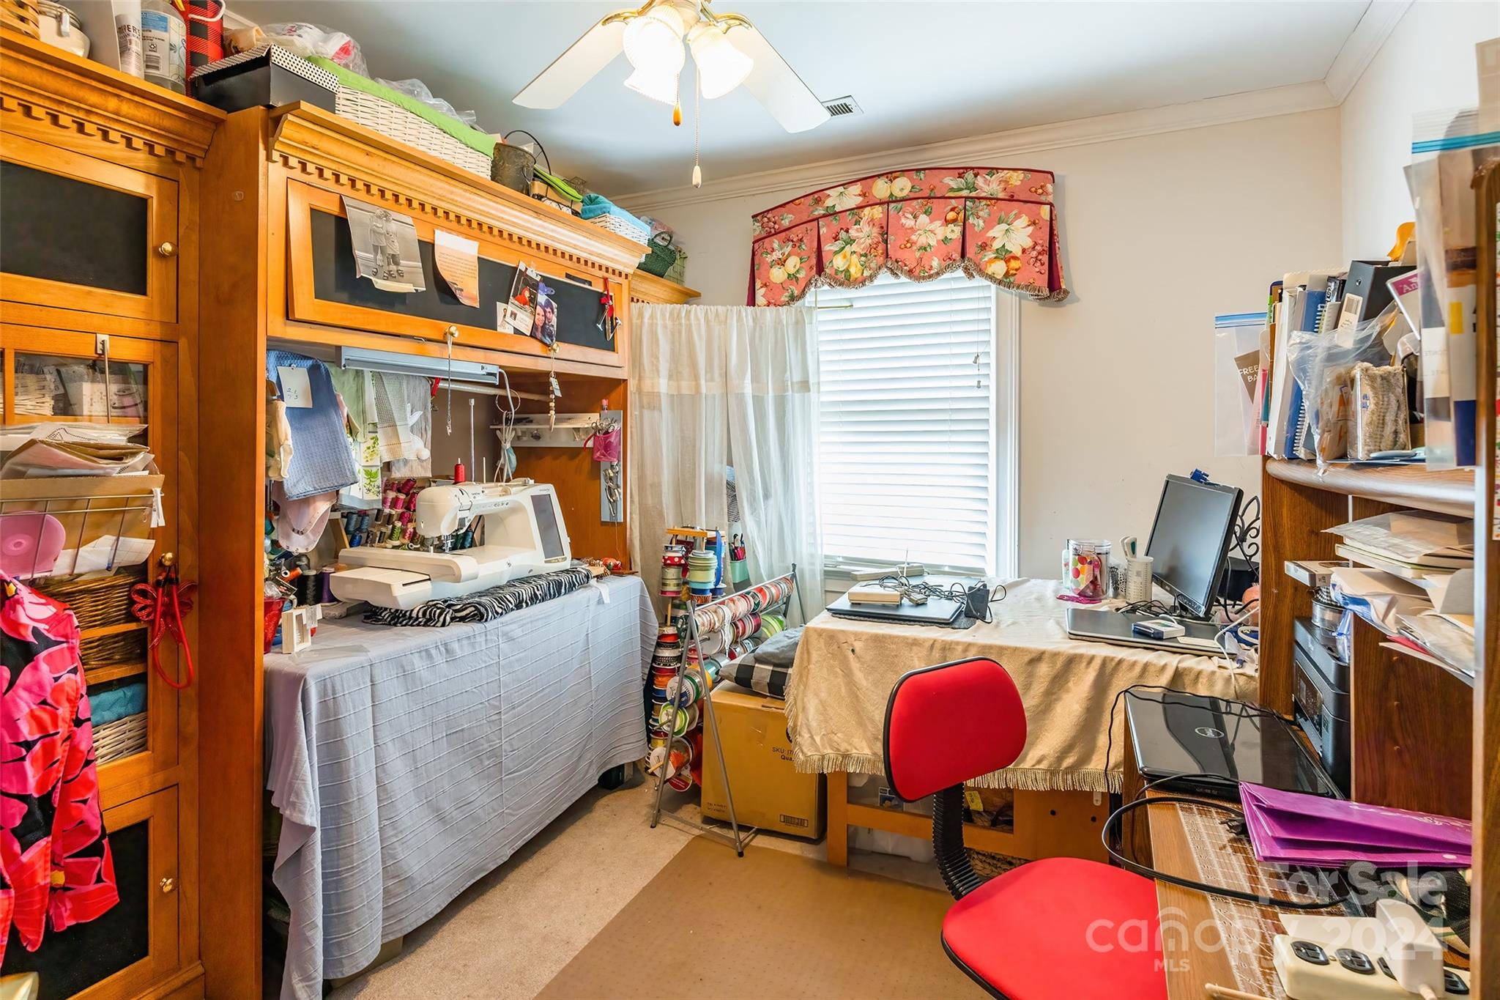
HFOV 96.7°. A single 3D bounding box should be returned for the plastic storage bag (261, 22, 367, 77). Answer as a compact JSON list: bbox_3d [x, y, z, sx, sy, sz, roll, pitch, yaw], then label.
[{"bbox_3d":[-1.029,-1.053,1.607,0.196,0.175,0.227,2,3,28],"label":"plastic storage bag"}]

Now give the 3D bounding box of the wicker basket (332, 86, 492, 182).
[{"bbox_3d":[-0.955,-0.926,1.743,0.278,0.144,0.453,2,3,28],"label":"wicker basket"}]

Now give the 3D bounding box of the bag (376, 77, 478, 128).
[{"bbox_3d":[-0.878,-1.060,1.859,0.185,0.144,0.278,2,3,28],"label":"bag"}]

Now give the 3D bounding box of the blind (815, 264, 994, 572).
[{"bbox_3d":[0.614,-0.408,2.824,0.793,1.380,0.062,1,3,23],"label":"blind"}]

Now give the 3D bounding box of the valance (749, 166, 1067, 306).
[{"bbox_3d":[0.585,-1.045,2.752,1.246,0.577,0.144,1,3,23],"label":"valance"}]

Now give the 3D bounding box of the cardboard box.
[{"bbox_3d":[0.096,0.876,2.398,0.407,0.402,0.412,1,3,23],"label":"cardboard box"}]

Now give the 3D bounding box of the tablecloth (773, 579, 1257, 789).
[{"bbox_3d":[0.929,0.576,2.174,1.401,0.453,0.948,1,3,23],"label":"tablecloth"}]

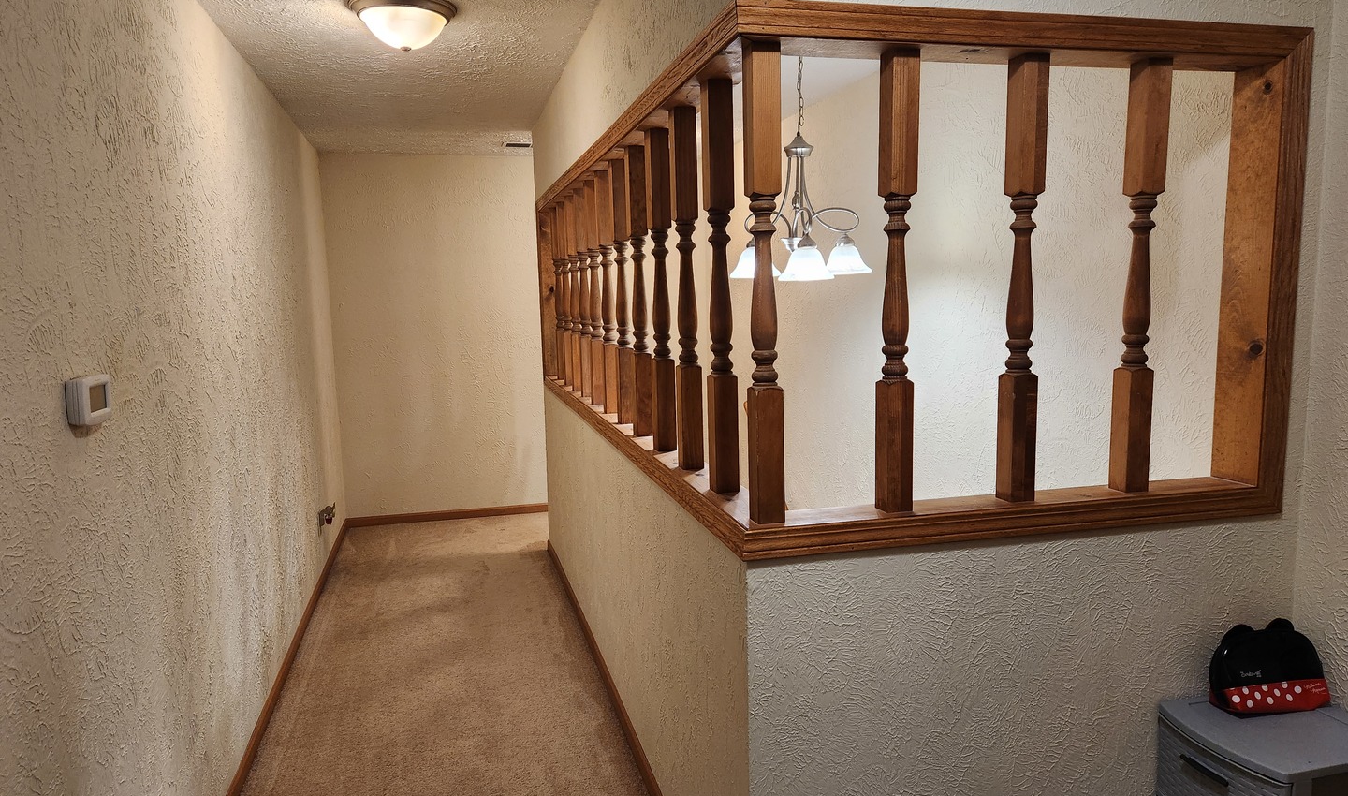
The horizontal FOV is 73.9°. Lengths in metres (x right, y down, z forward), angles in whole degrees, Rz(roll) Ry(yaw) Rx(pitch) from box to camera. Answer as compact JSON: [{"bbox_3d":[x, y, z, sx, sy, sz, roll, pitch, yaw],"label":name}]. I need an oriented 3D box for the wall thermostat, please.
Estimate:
[{"bbox_3d":[-1.143,0.003,1.754,0.035,0.086,0.136,-3,7,-14],"label":"wall thermostat"}]

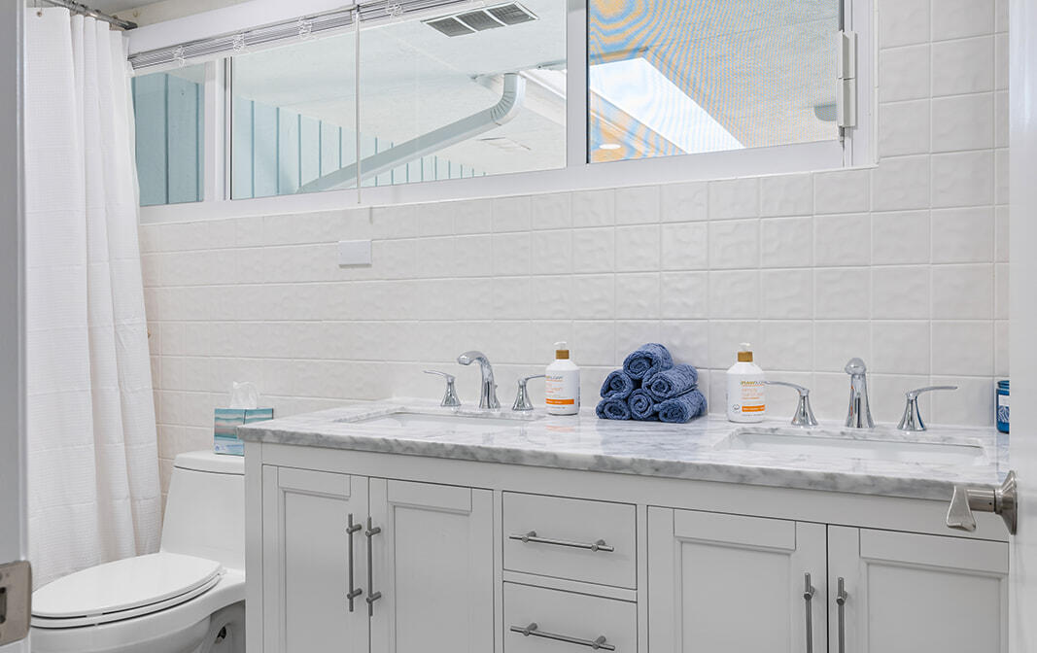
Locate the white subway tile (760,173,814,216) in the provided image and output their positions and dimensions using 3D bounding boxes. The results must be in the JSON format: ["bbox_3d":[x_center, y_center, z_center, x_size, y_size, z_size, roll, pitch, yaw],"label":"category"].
[{"bbox_3d":[0.585,-0.283,1.788,0.108,0.088,0.010,0,0,27],"label":"white subway tile"}]

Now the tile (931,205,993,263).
[{"bbox_3d":[0.889,-0.182,1.645,0.110,0.110,0.010,0,0,27],"label":"tile"}]

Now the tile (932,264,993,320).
[{"bbox_3d":[0.884,-0.069,1.635,0.108,0.108,0.010,0,0,27],"label":"tile"}]

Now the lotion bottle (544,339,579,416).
[{"bbox_3d":[0.104,0.119,1.892,0.077,0.168,0.077,0,0,0],"label":"lotion bottle"}]

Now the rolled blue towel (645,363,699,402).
[{"bbox_3d":[0.334,0.120,1.788,0.067,0.067,0.165,0,0,23],"label":"rolled blue towel"}]

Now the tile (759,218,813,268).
[{"bbox_3d":[0.585,-0.182,1.789,0.110,0.110,0.008,0,1,27],"label":"tile"}]

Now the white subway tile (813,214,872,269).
[{"bbox_3d":[0.688,-0.182,1.746,0.110,0.110,0.010,0,0,27],"label":"white subway tile"}]

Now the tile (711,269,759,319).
[{"bbox_3d":[0.487,-0.070,1.848,0.110,0.110,0.010,0,0,27],"label":"tile"}]

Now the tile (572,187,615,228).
[{"bbox_3d":[0.186,-0.283,1.991,0.108,0.085,0.010,0,0,27],"label":"tile"}]

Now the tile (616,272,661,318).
[{"bbox_3d":[0.283,-0.070,1.924,0.108,0.108,0.010,0,0,27],"label":"tile"}]

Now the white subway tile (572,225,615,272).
[{"bbox_3d":[0.184,-0.182,1.990,0.110,0.110,0.008,0,1,27],"label":"white subway tile"}]

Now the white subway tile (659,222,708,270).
[{"bbox_3d":[0.385,-0.182,1.889,0.108,0.108,0.010,0,0,27],"label":"white subway tile"}]

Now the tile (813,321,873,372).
[{"bbox_3d":[0.688,0.043,1.746,0.110,0.110,0.010,0,0,27],"label":"tile"}]

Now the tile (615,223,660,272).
[{"bbox_3d":[0.283,-0.180,1.928,0.108,0.108,0.009,0,0,27],"label":"tile"}]

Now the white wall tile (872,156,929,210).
[{"bbox_3d":[0.780,-0.291,1.676,0.108,0.108,0.009,0,0,27],"label":"white wall tile"}]

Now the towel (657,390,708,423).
[{"bbox_3d":[0.363,0.177,1.802,0.066,0.057,0.150,0,0,27],"label":"towel"}]

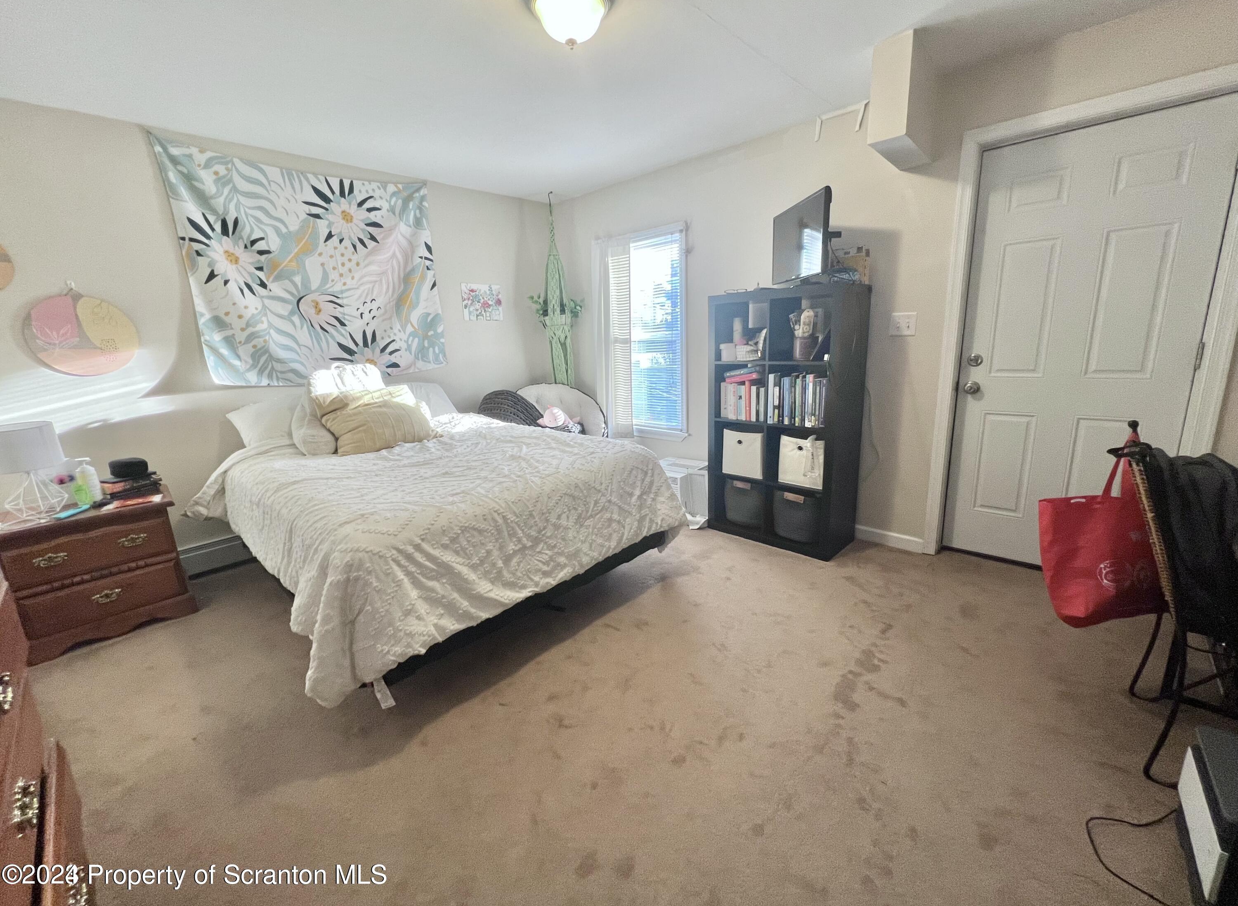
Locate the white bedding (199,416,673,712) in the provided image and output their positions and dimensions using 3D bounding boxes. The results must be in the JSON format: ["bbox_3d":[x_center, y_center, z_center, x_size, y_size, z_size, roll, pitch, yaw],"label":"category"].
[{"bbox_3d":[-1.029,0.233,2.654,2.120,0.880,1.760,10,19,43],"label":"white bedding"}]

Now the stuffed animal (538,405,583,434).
[{"bbox_3d":[-0.474,-0.282,3.672,0.320,0.220,0.260,-2,14,4],"label":"stuffed animal"}]

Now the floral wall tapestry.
[{"bbox_3d":[-1.891,-1.183,3.056,0.040,1.320,1.470,10,19,43],"label":"floral wall tapestry"}]

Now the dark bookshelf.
[{"bbox_3d":[0.985,-0.196,2.820,0.780,1.465,0.390,10,19,43],"label":"dark bookshelf"}]

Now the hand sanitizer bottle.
[{"bbox_3d":[-2.540,0.136,2.228,0.090,0.215,0.060,10,19,43],"label":"hand sanitizer bottle"}]

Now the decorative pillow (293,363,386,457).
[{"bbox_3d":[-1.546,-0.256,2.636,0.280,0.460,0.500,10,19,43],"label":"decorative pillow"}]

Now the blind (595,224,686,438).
[{"bbox_3d":[0.173,-0.905,3.705,0.870,1.530,0.070,10,19,43],"label":"blind"}]

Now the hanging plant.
[{"bbox_3d":[-0.535,-1.177,3.936,0.460,0.340,0.380,-4,14,-6],"label":"hanging plant"}]

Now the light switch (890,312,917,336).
[{"bbox_3d":[1.462,-0.663,2.395,0.121,0.120,0.015,10,19,43],"label":"light switch"}]

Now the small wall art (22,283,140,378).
[{"bbox_3d":[-2.689,-0.602,2.350,0.025,0.410,0.385,10,19,43],"label":"small wall art"}]

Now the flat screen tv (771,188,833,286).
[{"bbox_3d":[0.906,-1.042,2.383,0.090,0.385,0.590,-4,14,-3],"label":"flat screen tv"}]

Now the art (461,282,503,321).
[{"bbox_3d":[-1.126,-1.245,3.855,0.020,0.285,0.355,10,19,43],"label":"art"}]

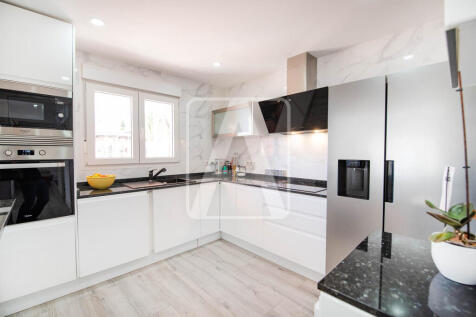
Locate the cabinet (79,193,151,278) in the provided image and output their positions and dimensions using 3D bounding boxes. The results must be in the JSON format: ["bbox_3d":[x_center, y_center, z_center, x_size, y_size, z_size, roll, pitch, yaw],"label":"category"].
[{"bbox_3d":[-1.379,0.697,2.136,0.580,0.715,0.605,0,0,45],"label":"cabinet"}]

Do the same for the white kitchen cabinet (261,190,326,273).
[{"bbox_3d":[0.742,0.699,2.253,0.716,0.699,0.580,1,1,44],"label":"white kitchen cabinet"}]

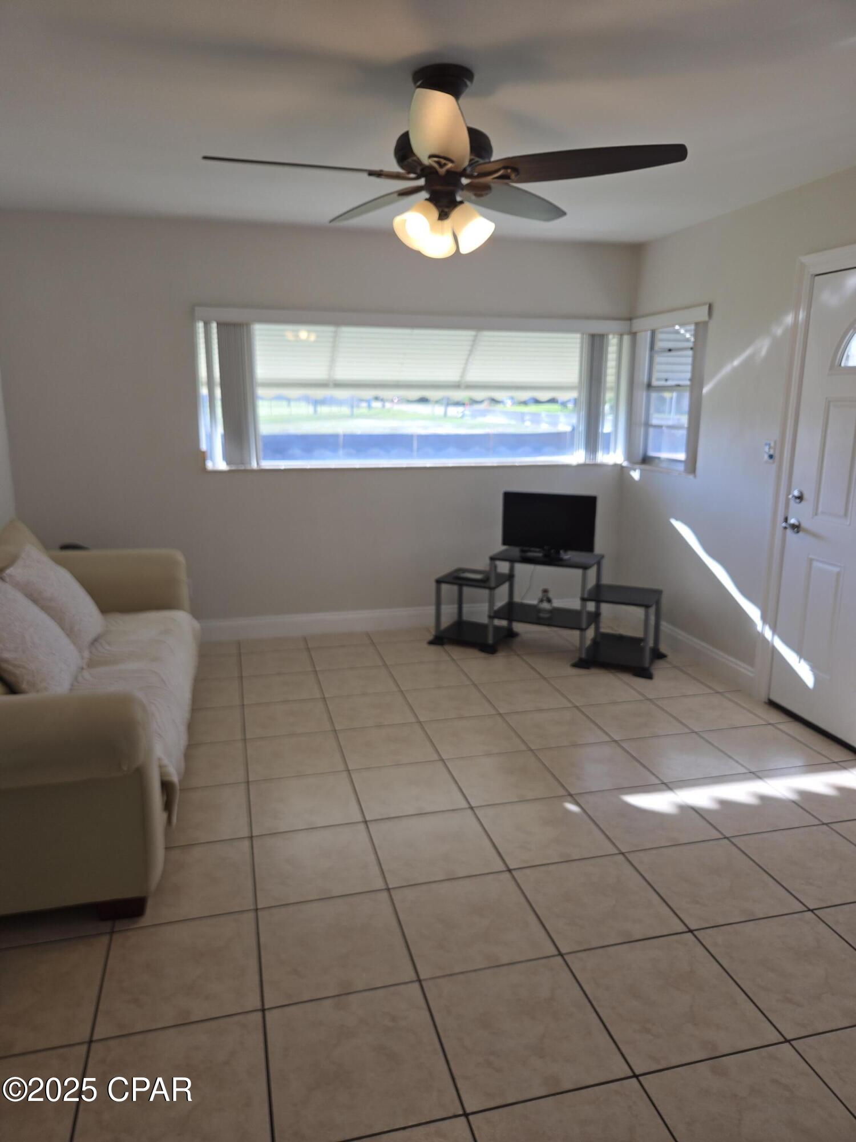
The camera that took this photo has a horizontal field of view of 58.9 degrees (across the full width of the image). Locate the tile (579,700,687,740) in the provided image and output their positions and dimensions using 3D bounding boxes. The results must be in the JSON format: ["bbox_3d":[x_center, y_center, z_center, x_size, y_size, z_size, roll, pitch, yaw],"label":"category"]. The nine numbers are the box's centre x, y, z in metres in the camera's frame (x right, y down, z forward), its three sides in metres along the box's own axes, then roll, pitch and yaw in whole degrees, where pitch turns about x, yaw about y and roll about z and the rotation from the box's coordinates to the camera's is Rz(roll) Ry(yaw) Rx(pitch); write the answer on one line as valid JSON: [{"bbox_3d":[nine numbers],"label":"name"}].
[{"bbox_3d":[0.986,0.715,3.639,0.397,0.012,0.397,-3,13,-14],"label":"tile"}]

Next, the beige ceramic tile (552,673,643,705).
[{"bbox_3d":[0.885,0.628,4.001,0.390,0.010,0.390,-3,13,-14],"label":"beige ceramic tile"}]

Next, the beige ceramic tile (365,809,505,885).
[{"bbox_3d":[0.023,0.937,2.588,0.397,0.012,0.397,-3,13,-14],"label":"beige ceramic tile"}]

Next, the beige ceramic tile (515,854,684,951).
[{"bbox_3d":[0.512,1.007,2.325,0.396,0.010,0.396,-3,13,-14],"label":"beige ceramic tile"}]

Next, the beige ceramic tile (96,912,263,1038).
[{"bbox_3d":[-0.652,1.058,2.014,0.397,0.012,0.397,-3,13,-14],"label":"beige ceramic tile"}]

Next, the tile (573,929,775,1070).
[{"bbox_3d":[0.613,1.092,1.945,0.396,0.010,0.396,-3,13,-14],"label":"tile"}]

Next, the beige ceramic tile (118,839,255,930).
[{"bbox_3d":[-0.756,0.983,2.409,0.396,0.010,0.396,-3,13,-14],"label":"beige ceramic tile"}]

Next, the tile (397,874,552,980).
[{"bbox_3d":[0.123,1.021,2.210,0.397,0.012,0.397,-3,13,-14],"label":"tile"}]

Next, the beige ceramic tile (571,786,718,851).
[{"bbox_3d":[0.798,0.901,2.785,0.397,0.012,0.397,-3,13,-14],"label":"beige ceramic tile"}]

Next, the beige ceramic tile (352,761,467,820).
[{"bbox_3d":[-0.078,0.858,2.986,0.396,0.010,0.396,-3,13,-14],"label":"beige ceramic tile"}]

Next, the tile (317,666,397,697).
[{"bbox_3d":[-0.375,0.601,4.101,0.397,0.012,0.397,-3,13,-14],"label":"tile"}]

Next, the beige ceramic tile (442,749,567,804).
[{"bbox_3d":[0.311,0.835,3.065,0.397,0.012,0.397,-3,13,-14],"label":"beige ceramic tile"}]

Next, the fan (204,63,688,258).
[{"bbox_3d":[0.049,-1.289,2.452,1.460,0.550,1.430,0,13,1],"label":"fan"}]

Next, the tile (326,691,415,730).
[{"bbox_3d":[-0.279,0.688,3.746,0.396,0.010,0.396,-3,13,-14],"label":"tile"}]

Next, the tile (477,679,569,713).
[{"bbox_3d":[0.498,0.646,3.902,0.390,0.010,0.390,-3,13,-14],"label":"tile"}]

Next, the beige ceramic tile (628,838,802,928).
[{"bbox_3d":[0.901,0.987,2.423,0.396,0.010,0.396,-3,13,-14],"label":"beige ceramic tile"}]

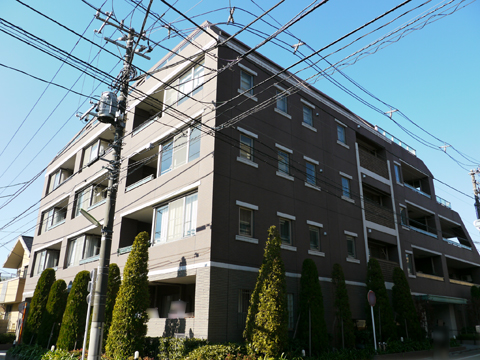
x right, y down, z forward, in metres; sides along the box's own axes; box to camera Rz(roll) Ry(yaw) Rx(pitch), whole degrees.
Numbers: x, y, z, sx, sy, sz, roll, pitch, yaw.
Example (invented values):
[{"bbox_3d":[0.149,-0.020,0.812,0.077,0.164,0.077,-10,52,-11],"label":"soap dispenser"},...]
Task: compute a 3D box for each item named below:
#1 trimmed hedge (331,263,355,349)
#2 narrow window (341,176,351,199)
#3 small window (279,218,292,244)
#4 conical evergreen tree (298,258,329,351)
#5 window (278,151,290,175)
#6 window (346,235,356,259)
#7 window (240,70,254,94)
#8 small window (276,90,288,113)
[{"bbox_3d":[3.926,4.904,15.095,0.850,3.250,0.850,18,-27,-39],"label":"trimmed hedge"},{"bbox_3d":[5.241,0.429,19.212,0.740,1.000,0.140,18,-27,-39],"label":"narrow window"},{"bbox_3d":[1.802,2.063,15.295,0.740,1.000,0.140,18,-27,-39],"label":"small window"},{"bbox_3d":[2.600,4.501,13.953,1.145,3.292,1.145,0,-20,0],"label":"conical evergreen tree"},{"bbox_3d":[1.834,-0.685,16.312,0.740,1.000,0.140,18,-27,-39],"label":"window"},{"bbox_3d":[5.416,3.260,18.896,0.697,1.020,0.146,18,-27,-39],"label":"window"},{"bbox_3d":[0.292,-3.947,15.991,0.740,1.000,0.140,18,-27,-39],"label":"window"},{"bbox_3d":[1.866,-3.432,17.330,0.740,1.000,0.140,18,-27,-39],"label":"small window"}]

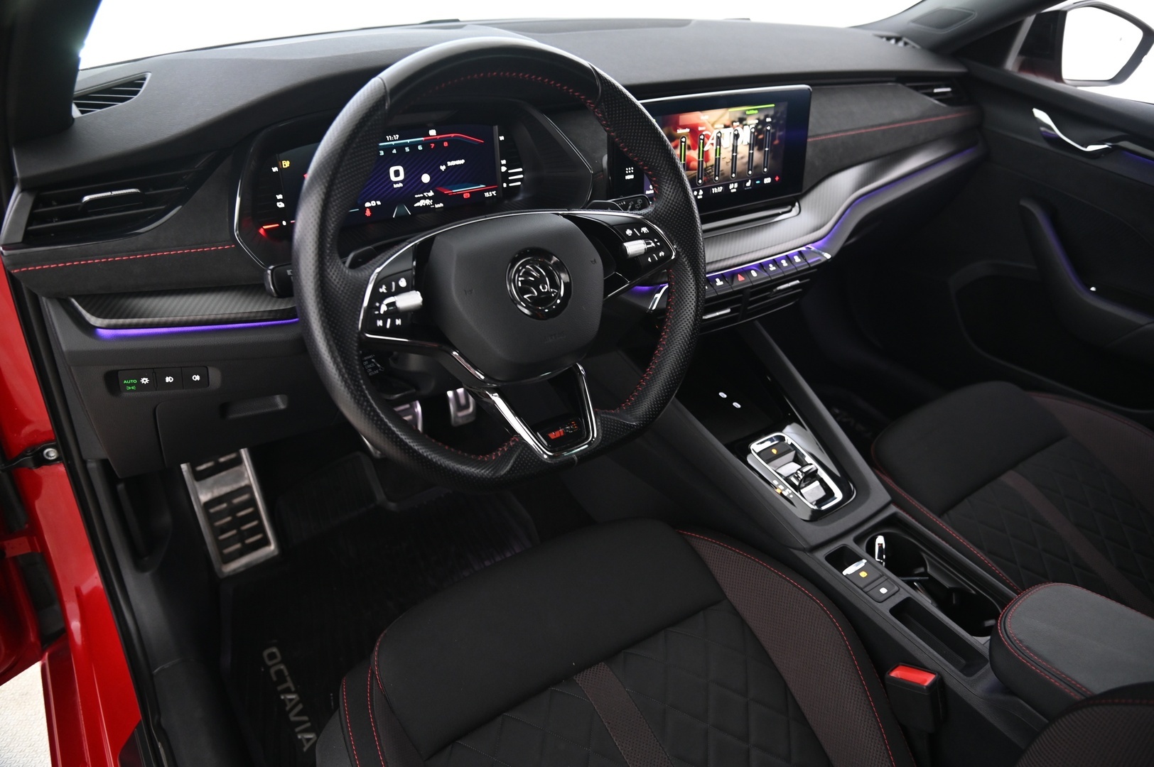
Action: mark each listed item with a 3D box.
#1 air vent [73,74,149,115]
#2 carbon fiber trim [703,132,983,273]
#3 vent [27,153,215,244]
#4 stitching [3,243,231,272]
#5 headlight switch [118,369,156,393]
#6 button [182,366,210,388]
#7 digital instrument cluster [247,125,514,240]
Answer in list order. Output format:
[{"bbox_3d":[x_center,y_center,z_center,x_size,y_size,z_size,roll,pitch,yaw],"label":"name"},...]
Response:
[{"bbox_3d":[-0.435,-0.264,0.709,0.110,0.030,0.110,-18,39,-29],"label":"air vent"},{"bbox_3d":[0.432,-0.286,1.119,0.770,0.080,0.180,-18,39,-29],"label":"carbon fiber trim"},{"bbox_3d":[-0.417,-0.174,0.710,0.180,0.078,0.048,-18,34,-29],"label":"vent"},{"bbox_3d":[-0.416,-0.119,0.716,0.187,0.012,0.012,-18,39,-29],"label":"stitching"},{"bbox_3d":[-0.414,-0.004,0.723,0.031,0.025,0.015,-11,36,-21],"label":"headlight switch"},{"bbox_3d":[-0.369,-0.005,0.748,0.024,0.024,0.014,-11,36,-21],"label":"button"},{"bbox_3d":[-0.196,-0.223,0.828,0.300,0.105,0.035,-18,27,-29],"label":"digital instrument cluster"}]

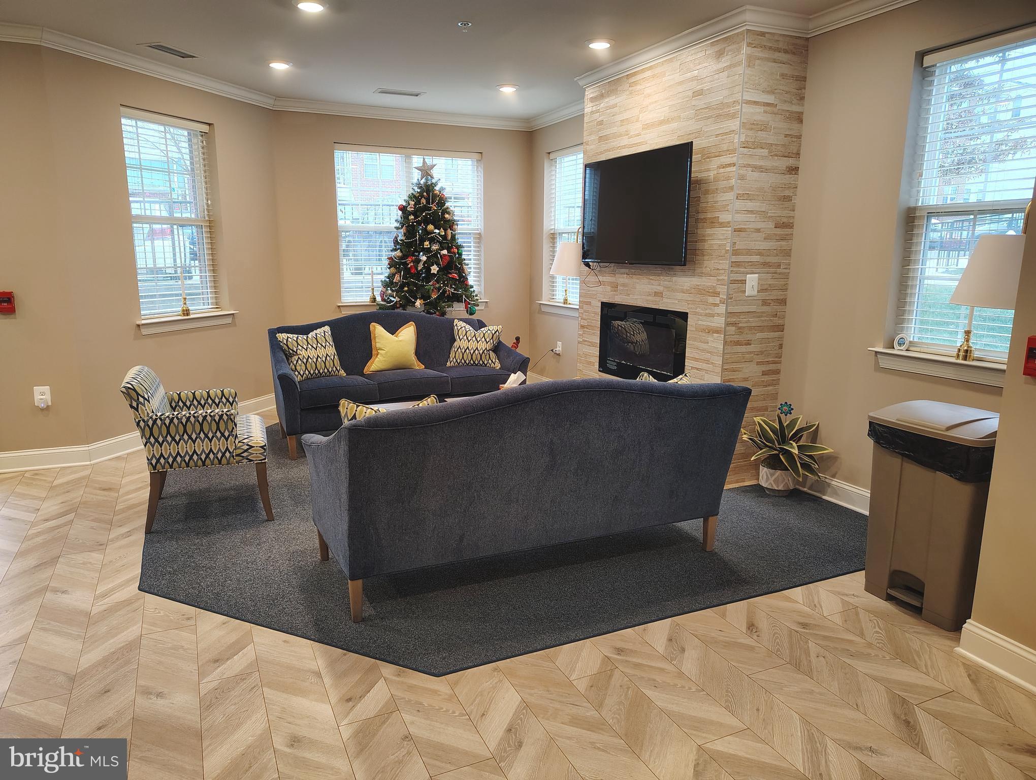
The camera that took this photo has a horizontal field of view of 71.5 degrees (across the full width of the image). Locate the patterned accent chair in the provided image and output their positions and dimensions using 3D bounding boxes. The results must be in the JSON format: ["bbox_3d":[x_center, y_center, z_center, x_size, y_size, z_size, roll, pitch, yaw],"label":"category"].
[{"bbox_3d":[-1.778,0.257,4.071,0.693,0.849,0.626,-4,12,-20],"label":"patterned accent chair"}]

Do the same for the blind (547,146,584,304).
[{"bbox_3d":[0.544,-1.611,7.190,0.067,1.475,0.879,-5,12,-24],"label":"blind"}]

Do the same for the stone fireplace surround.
[{"bbox_3d":[1.119,-0.903,5.248,0.447,2.719,1.877,-5,12,-24],"label":"stone fireplace surround"}]

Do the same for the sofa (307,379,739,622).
[{"bbox_3d":[0.058,0.352,3.419,1.922,0.954,0.834,-4,12,-23],"label":"sofa"}]

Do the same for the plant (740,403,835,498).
[{"bbox_3d":[1.621,0.364,4.428,0.432,0.559,0.462,1,11,0],"label":"plant"}]

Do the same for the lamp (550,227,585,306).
[{"bbox_3d":[0.533,-1.171,6.823,0.402,0.678,0.402,-5,12,-24],"label":"lamp"}]

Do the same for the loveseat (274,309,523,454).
[{"bbox_3d":[-0.942,-0.113,5.697,1.922,0.954,0.827,-5,12,-25],"label":"loveseat"}]

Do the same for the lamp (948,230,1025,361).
[{"bbox_3d":[2.130,-0.416,3.173,0.402,0.589,0.402,-5,12,-24],"label":"lamp"}]

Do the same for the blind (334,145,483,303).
[{"bbox_3d":[-1.083,-1.642,7.313,1.505,1.475,0.067,-5,12,-24],"label":"blind"}]

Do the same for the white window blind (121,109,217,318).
[{"bbox_3d":[-2.653,-1.305,5.523,0.067,1.445,0.872,5,12,20],"label":"white window blind"}]

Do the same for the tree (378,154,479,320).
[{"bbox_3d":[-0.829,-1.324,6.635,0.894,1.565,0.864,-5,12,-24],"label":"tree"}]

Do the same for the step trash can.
[{"bbox_3d":[1.801,0.510,3.020,0.417,0.834,0.514,-5,12,-24],"label":"step trash can"}]

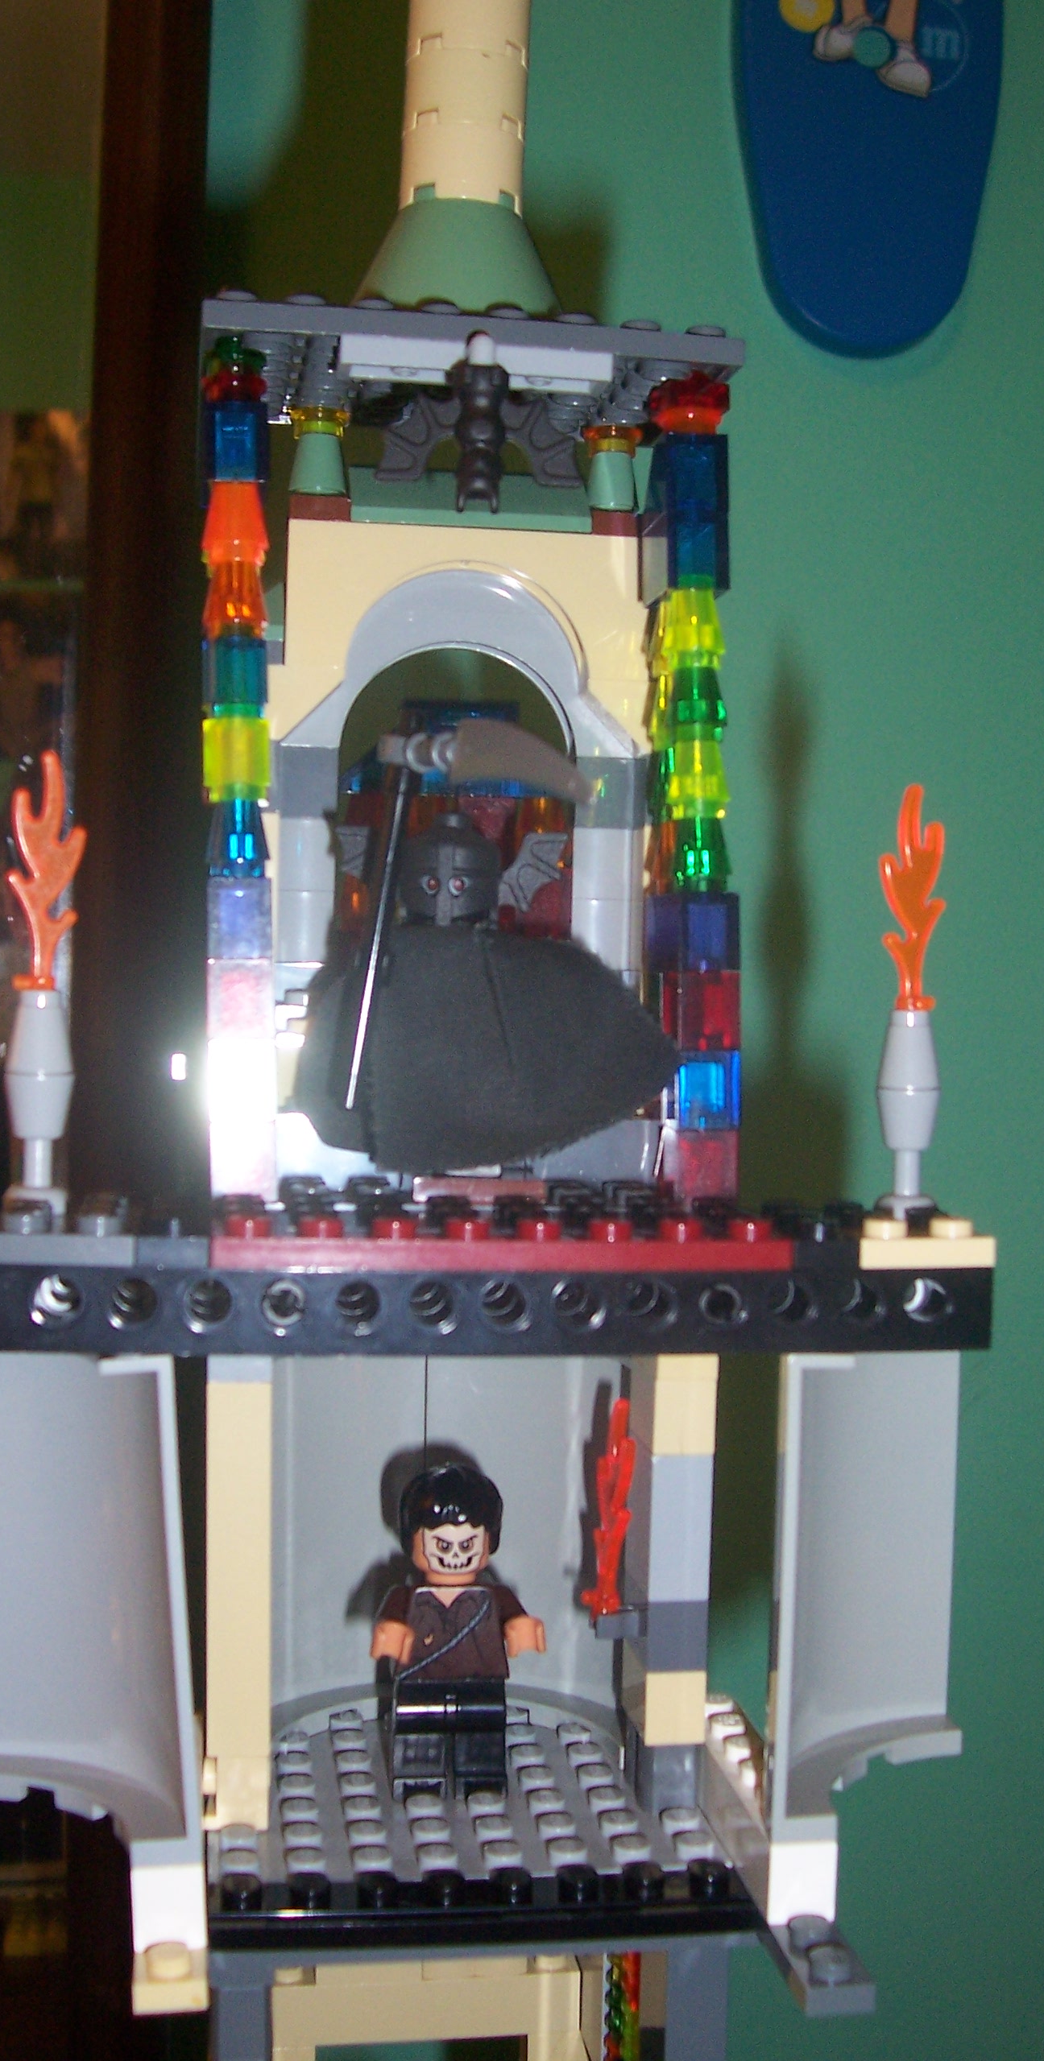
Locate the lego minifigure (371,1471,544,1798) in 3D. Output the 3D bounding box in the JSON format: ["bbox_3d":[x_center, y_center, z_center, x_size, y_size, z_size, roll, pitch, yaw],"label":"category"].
[{"bbox_3d":[-0.008,0.078,0.265,0.022,0.043,0.013,1,1,-8],"label":"lego minifigure"}]

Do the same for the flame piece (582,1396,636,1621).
[{"bbox_3d":[0.011,0.061,0.260,0.004,0.028,0.009,1,1,-15],"label":"flame piece"}]

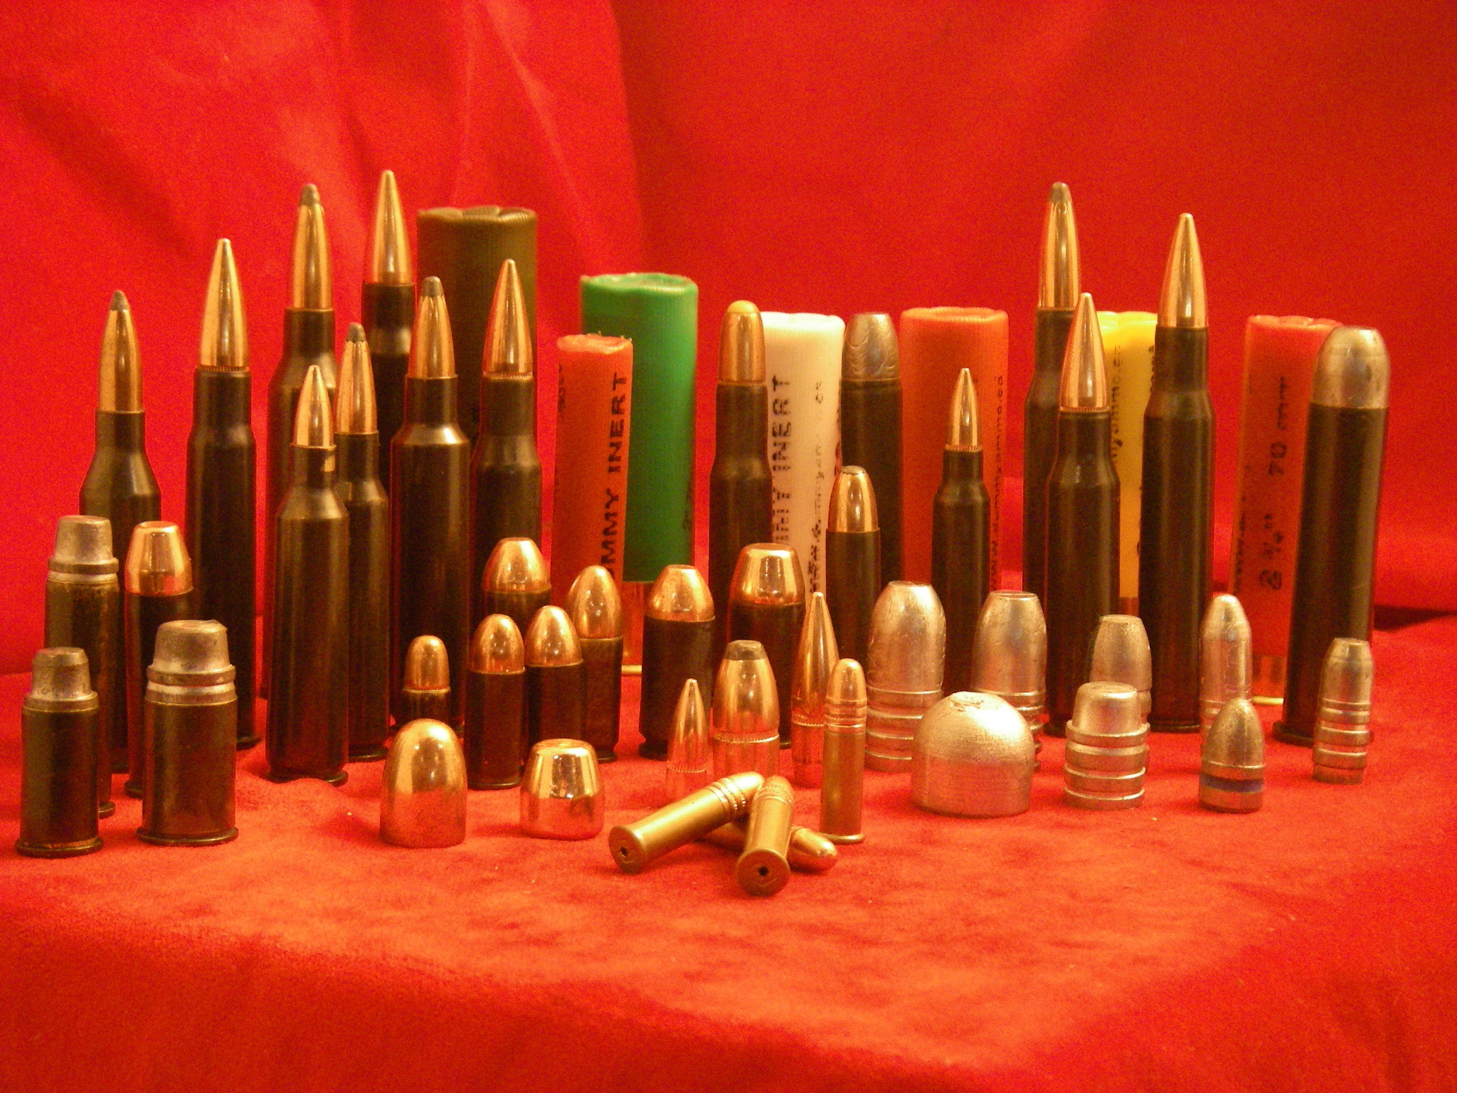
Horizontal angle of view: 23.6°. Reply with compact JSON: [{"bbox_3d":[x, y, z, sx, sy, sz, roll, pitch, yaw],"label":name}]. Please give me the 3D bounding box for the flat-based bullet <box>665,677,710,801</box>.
[{"bbox_3d":[-0.006,0.027,0.499,0.006,0.017,0.006,2,9,0],"label":"flat-based bullet"}]

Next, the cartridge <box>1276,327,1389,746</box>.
[{"bbox_3d":[0.096,-0.002,0.551,0.015,0.065,0.015,3,9,0],"label":"cartridge"}]

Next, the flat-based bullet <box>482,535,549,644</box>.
[{"bbox_3d":[-0.032,0.015,0.535,0.011,0.032,0.011,1,7,0],"label":"flat-based bullet"}]

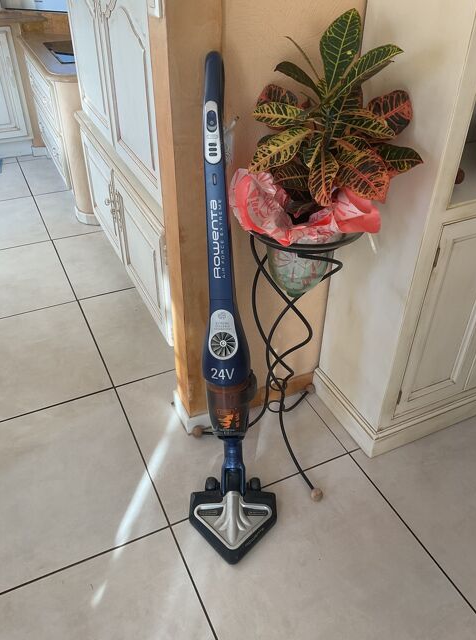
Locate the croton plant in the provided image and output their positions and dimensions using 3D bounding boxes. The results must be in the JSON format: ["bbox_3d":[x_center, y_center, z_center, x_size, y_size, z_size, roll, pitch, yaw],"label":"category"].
[{"bbox_3d":[0.184,-0.411,1.150,0.360,0.390,0.310,0,37,-1],"label":"croton plant"}]

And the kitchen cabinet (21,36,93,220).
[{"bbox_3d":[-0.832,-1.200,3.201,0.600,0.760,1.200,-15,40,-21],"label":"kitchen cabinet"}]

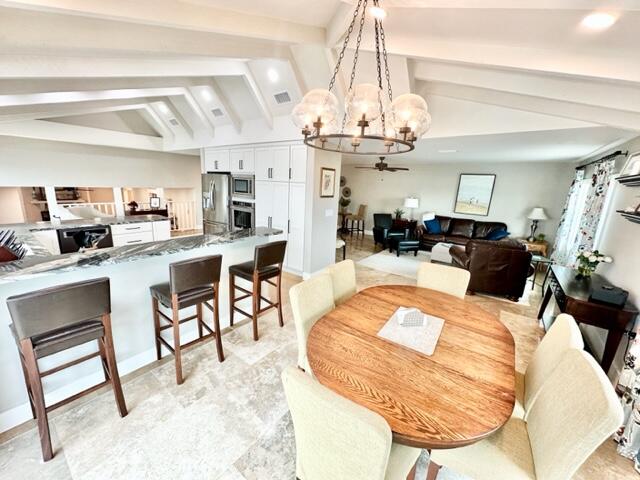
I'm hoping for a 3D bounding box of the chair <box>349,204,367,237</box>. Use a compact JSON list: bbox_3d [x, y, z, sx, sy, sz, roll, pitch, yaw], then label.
[{"bbox_3d":[1.256,-0.641,8.916,0.540,1.110,0.460,11,14,34],"label":"chair"}]

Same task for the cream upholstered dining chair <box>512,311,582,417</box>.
[{"bbox_3d":[1.235,0.940,1.751,0.600,0.960,0.480,11,14,34],"label":"cream upholstered dining chair"}]

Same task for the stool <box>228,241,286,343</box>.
[{"bbox_3d":[-0.710,0.508,2.939,0.500,1.030,0.440,11,15,35],"label":"stool"}]

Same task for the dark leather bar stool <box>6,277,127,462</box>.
[{"bbox_3d":[-1.700,0.752,1.749,0.500,1.050,0.440,11,14,34],"label":"dark leather bar stool"}]

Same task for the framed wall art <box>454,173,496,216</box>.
[{"bbox_3d":[4.319,-1.260,7.216,0.850,1.120,0.040,11,14,34],"label":"framed wall art"}]

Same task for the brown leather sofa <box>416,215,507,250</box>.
[{"bbox_3d":[3.818,-0.061,7.140,2.140,0.950,0.940,11,14,34],"label":"brown leather sofa"}]

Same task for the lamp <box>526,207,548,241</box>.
[{"bbox_3d":[5.085,-0.362,6.078,0.370,0.770,0.370,11,15,35],"label":"lamp"}]

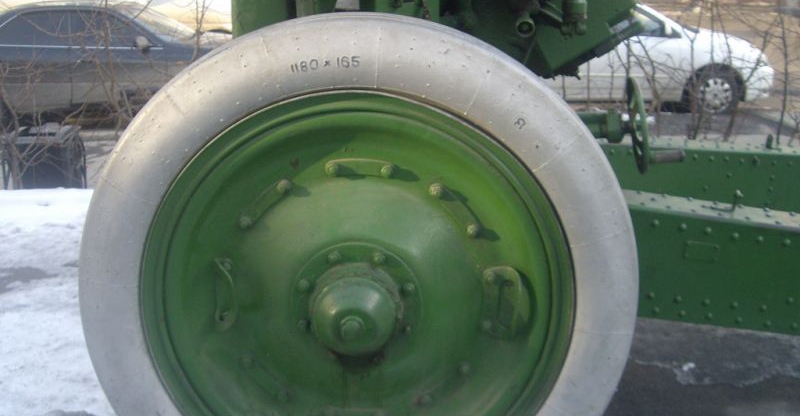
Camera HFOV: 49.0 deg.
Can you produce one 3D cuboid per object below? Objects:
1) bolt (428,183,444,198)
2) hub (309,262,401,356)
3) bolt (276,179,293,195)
[{"bbox_3d":[0.074,-0.036,1.801,0.029,0.029,0.026,0,15,1],"label":"bolt"},{"bbox_3d":[-0.091,0.217,1.761,0.187,0.187,0.127,0,15,1],"label":"hub"},{"bbox_3d":[-0.238,-0.044,1.803,0.029,0.029,0.026,0,15,1],"label":"bolt"}]

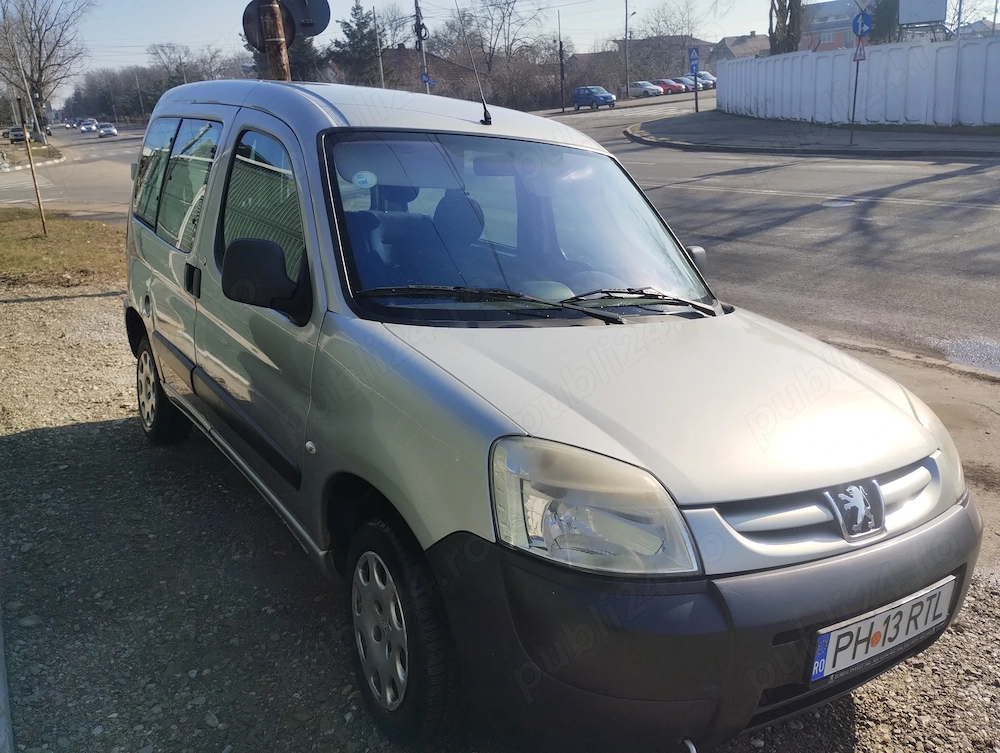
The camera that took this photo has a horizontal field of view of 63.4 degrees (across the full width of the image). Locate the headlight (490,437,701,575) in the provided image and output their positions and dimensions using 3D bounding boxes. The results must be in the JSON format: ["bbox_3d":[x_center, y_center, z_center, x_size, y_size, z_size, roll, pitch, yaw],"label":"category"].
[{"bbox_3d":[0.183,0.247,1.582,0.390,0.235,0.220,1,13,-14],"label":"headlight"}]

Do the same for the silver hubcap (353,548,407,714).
[{"bbox_3d":[-0.297,0.643,2.066,0.045,0.396,0.396,-3,14,-29],"label":"silver hubcap"}]

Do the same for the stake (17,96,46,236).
[{"bbox_3d":[-7.030,-3.137,12.189,0.045,2.010,0.045,-1,18,0],"label":"stake"}]

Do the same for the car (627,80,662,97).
[{"bbox_3d":[14.050,-28.200,79.600,1.770,1.460,4.500,-14,22,-26],"label":"car"}]

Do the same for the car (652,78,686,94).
[{"bbox_3d":[17.150,-29.850,83.400,1.750,1.420,4.250,-13,21,-25],"label":"car"}]

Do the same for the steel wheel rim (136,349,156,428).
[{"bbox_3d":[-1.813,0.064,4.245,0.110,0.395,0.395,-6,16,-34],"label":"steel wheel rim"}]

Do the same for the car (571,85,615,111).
[{"bbox_3d":[6.840,-20.200,58.650,1.610,1.590,3.770,-14,22,-26],"label":"car"}]

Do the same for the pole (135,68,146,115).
[{"bbox_3d":[-53.771,-41.787,121.793,0.280,8.200,0.280,-4,19,0],"label":"pole"}]

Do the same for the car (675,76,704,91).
[{"bbox_3d":[19.750,-31.250,86.800,1.750,1.430,4.300,-13,21,-23],"label":"car"}]

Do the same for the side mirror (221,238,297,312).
[{"bbox_3d":[-0.686,-0.285,2.324,0.210,0.215,0.120,-3,14,-28],"label":"side mirror"}]

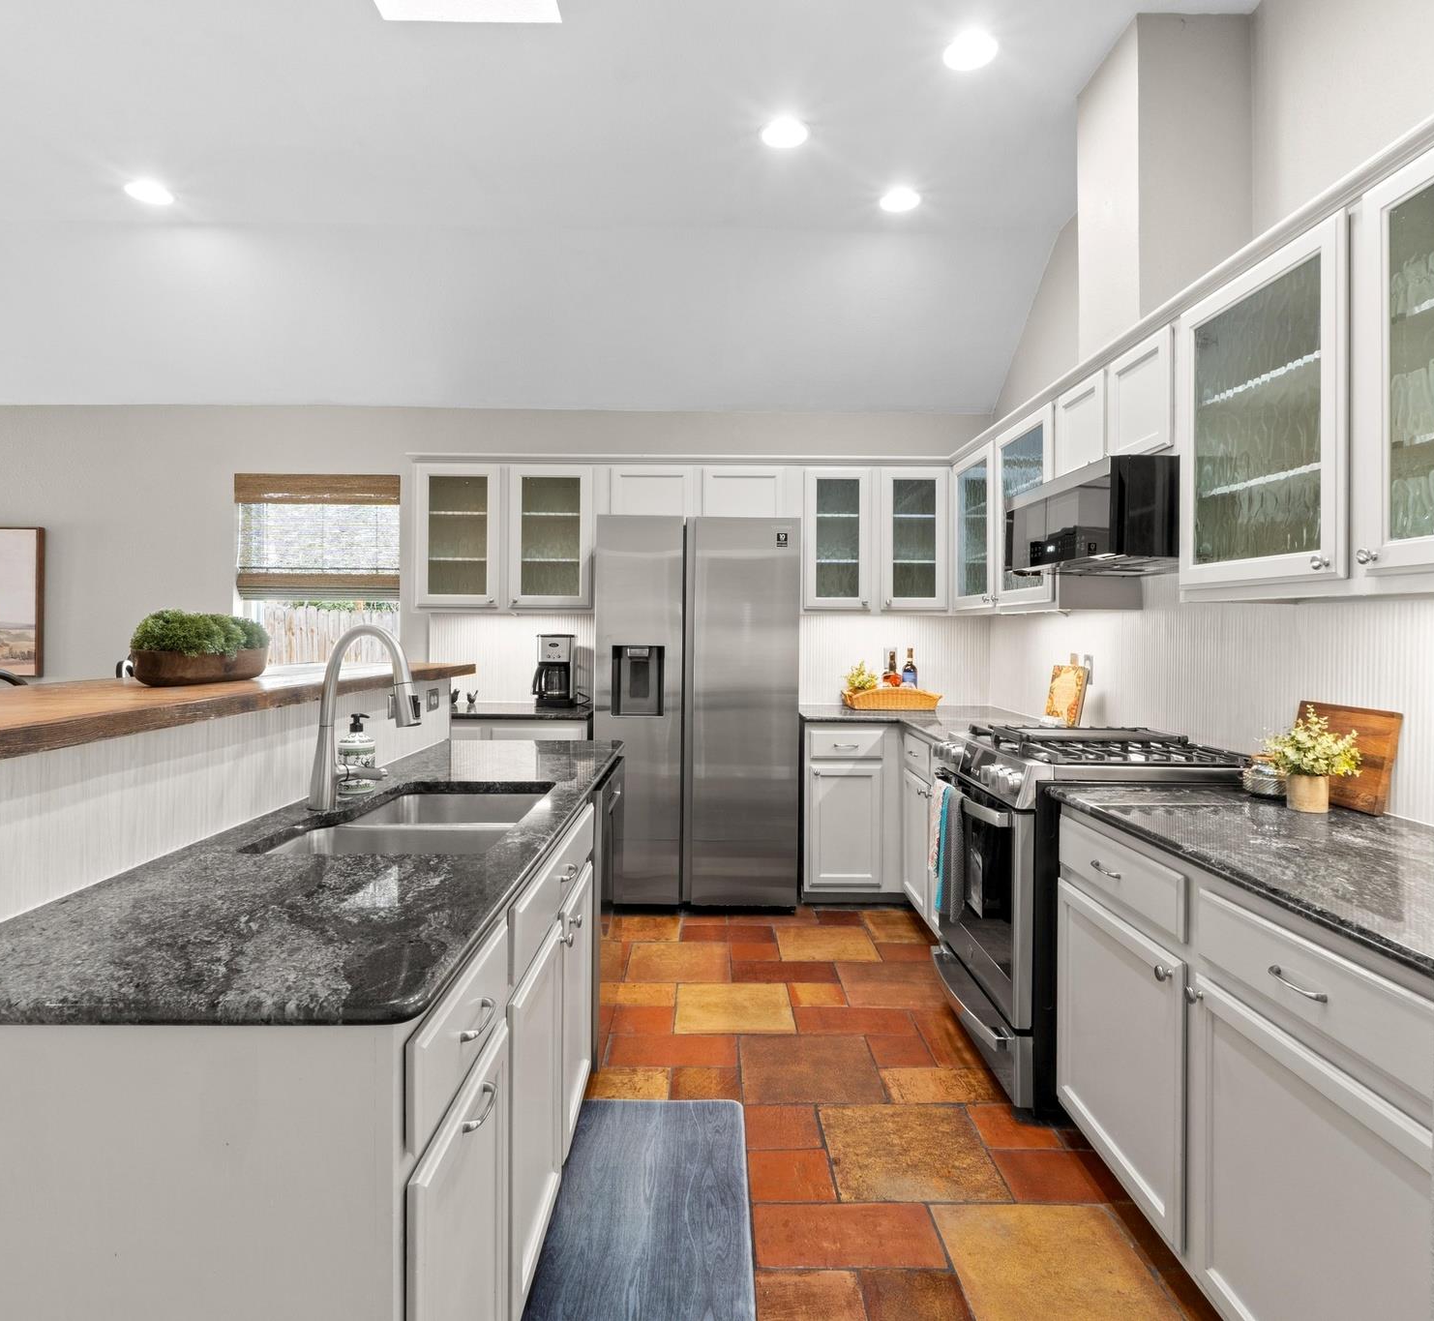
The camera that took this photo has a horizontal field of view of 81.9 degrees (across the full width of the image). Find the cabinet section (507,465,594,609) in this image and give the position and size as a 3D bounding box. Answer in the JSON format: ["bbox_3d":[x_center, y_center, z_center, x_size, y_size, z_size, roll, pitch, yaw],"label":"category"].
[{"bbox_3d":[-0.819,-0.609,4.239,0.419,0.704,0.330,0,1,0],"label":"cabinet section"}]

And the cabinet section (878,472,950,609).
[{"bbox_3d":[0.980,-0.605,4.254,0.338,0.701,0.330,0,1,0],"label":"cabinet section"}]

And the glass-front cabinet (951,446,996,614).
[{"bbox_3d":[1.324,-0.574,3.760,0.333,0.715,0.600,0,2,-1],"label":"glass-front cabinet"}]

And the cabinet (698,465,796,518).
[{"bbox_3d":[0.157,-0.833,4.331,0.464,0.295,0.304,0,2,-1],"label":"cabinet"}]

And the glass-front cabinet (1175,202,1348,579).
[{"bbox_3d":[1.371,-0.527,1.883,0.304,0.712,0.568,0,2,0],"label":"glass-front cabinet"}]

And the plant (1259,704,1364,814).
[{"bbox_3d":[1.360,0.221,1.897,0.201,0.247,0.196,0,2,0],"label":"plant"}]

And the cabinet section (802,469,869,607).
[{"bbox_3d":[0.598,-0.603,4.251,0.331,0.699,0.330,0,1,0],"label":"cabinet section"}]

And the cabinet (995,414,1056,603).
[{"bbox_3d":[1.353,-0.576,3.252,0.304,0.712,0.583,0,2,0],"label":"cabinet"}]

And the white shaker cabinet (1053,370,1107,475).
[{"bbox_3d":[1.360,-0.748,2.757,0.304,0.334,0.343,0,2,0],"label":"white shaker cabinet"}]

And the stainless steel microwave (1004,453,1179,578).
[{"bbox_3d":[1.282,-0.431,2.615,0.456,0.268,0.757,0,2,-1],"label":"stainless steel microwave"}]

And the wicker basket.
[{"bbox_3d":[0.901,0.200,4.282,0.477,0.116,0.236,0,2,-1],"label":"wicker basket"}]

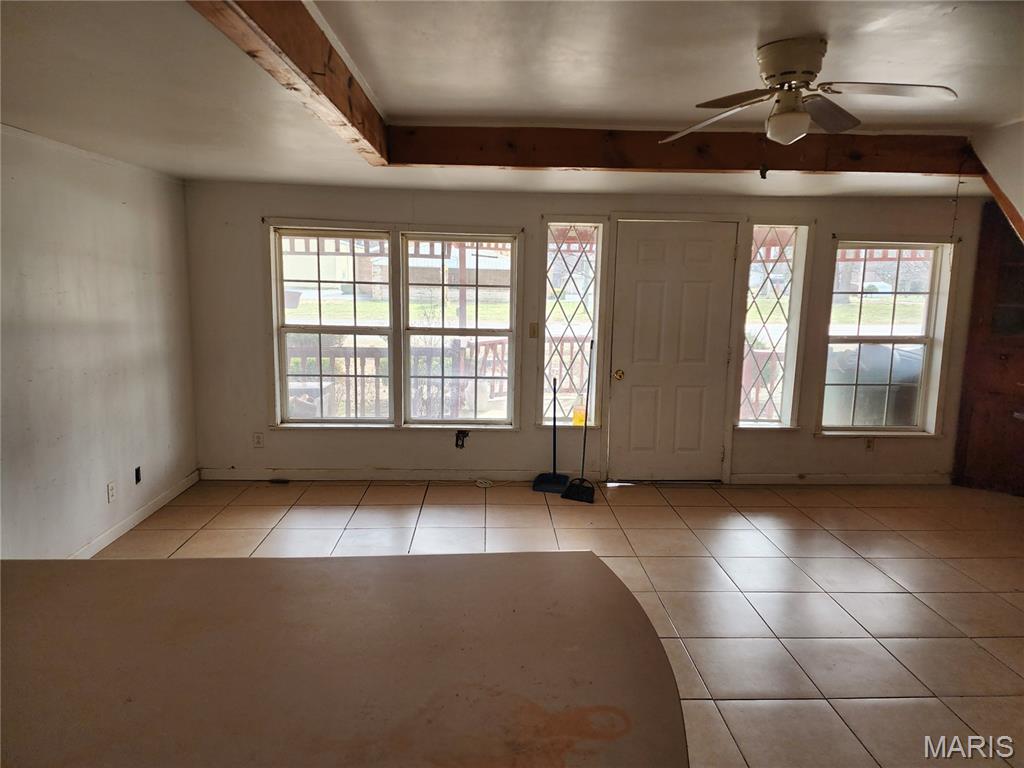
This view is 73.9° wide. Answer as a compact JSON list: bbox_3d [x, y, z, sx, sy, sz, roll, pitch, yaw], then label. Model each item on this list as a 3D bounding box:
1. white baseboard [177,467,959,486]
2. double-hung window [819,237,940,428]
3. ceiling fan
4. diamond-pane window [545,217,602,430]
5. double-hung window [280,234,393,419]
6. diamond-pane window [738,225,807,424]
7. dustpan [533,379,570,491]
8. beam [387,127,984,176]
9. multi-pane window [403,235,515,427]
[{"bbox_3d":[0.565,0.745,5.454,6.059,0.090,0.018,1,9,-2],"label":"white baseboard"},{"bbox_3d":[2.961,-0.360,5.443,0.872,1.501,0.100,1,9,-2],"label":"double-hung window"},{"bbox_3d":[1.119,-1.167,2.752,1.180,0.385,1.180,1,9,-2],"label":"ceiling fan"},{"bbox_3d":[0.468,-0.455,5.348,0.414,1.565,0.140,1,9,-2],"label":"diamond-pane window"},{"bbox_3d":[-1.365,-0.429,5.293,0.875,1.491,0.100,1,9,-2],"label":"double-hung window"},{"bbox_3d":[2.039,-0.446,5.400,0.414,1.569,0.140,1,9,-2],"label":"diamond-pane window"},{"bbox_3d":[0.308,0.385,5.235,0.277,0.860,0.229,1,9,-2],"label":"dustpan"},{"bbox_3d":[1.073,-1.414,4.167,3.626,0.225,0.090,1,9,-2],"label":"beam"},{"bbox_3d":[-0.414,-0.410,5.326,0.858,1.455,0.100,1,9,-2],"label":"multi-pane window"}]

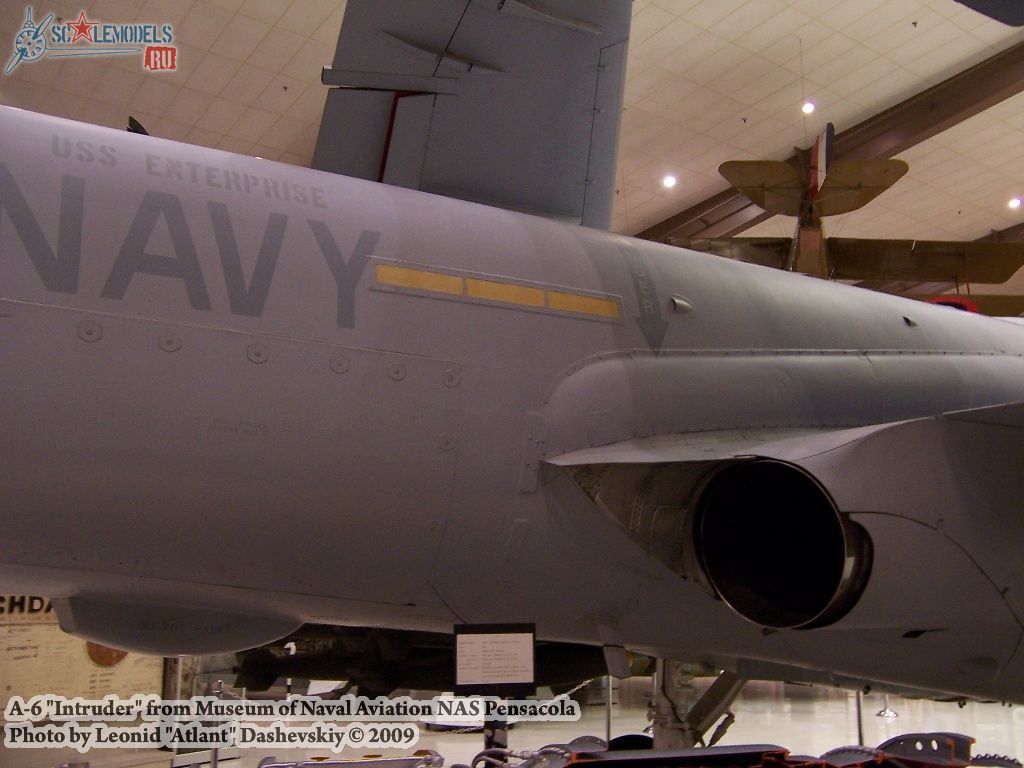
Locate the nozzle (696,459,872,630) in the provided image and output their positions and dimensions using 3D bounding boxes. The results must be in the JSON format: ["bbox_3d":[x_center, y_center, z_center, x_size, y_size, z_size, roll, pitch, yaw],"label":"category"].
[{"bbox_3d":[0.987,0.537,3.385,0.360,0.570,0.570,1,-8,-43],"label":"nozzle"}]

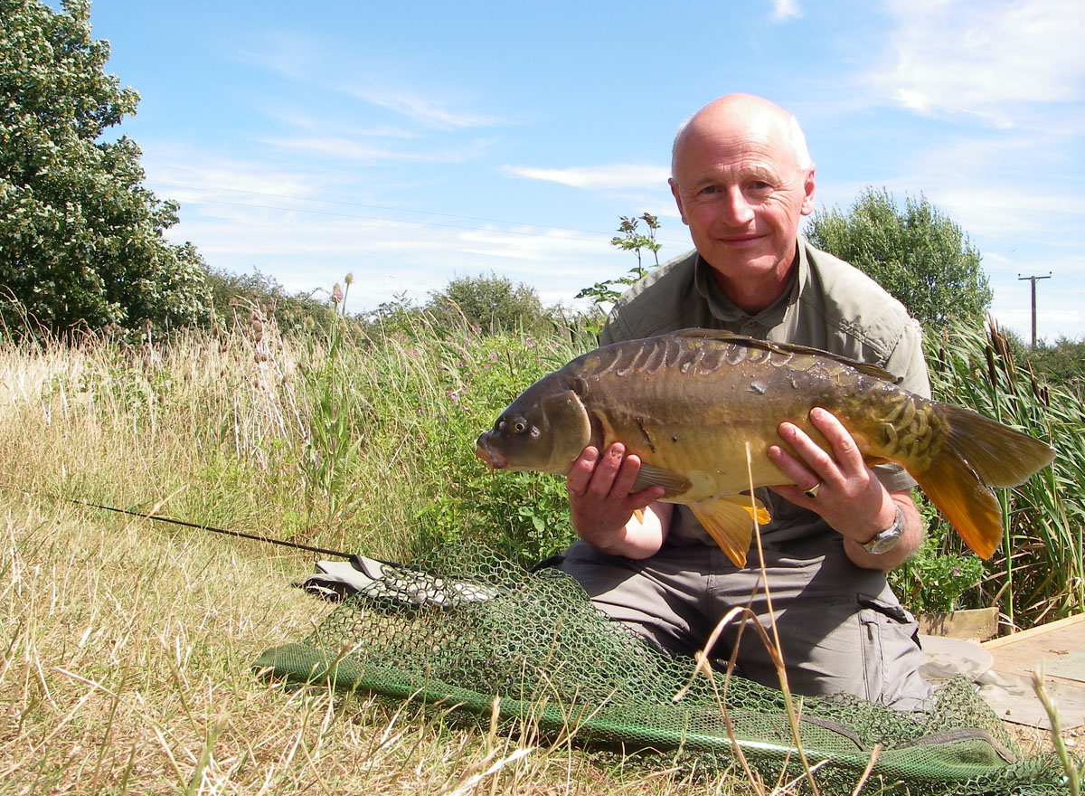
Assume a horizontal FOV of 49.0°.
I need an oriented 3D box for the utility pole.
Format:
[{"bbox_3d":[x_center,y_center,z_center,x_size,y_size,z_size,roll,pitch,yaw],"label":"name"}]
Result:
[{"bbox_3d":[30.900,-4.350,75.000,2.050,7.300,0.270,1,1,39],"label":"utility pole"}]

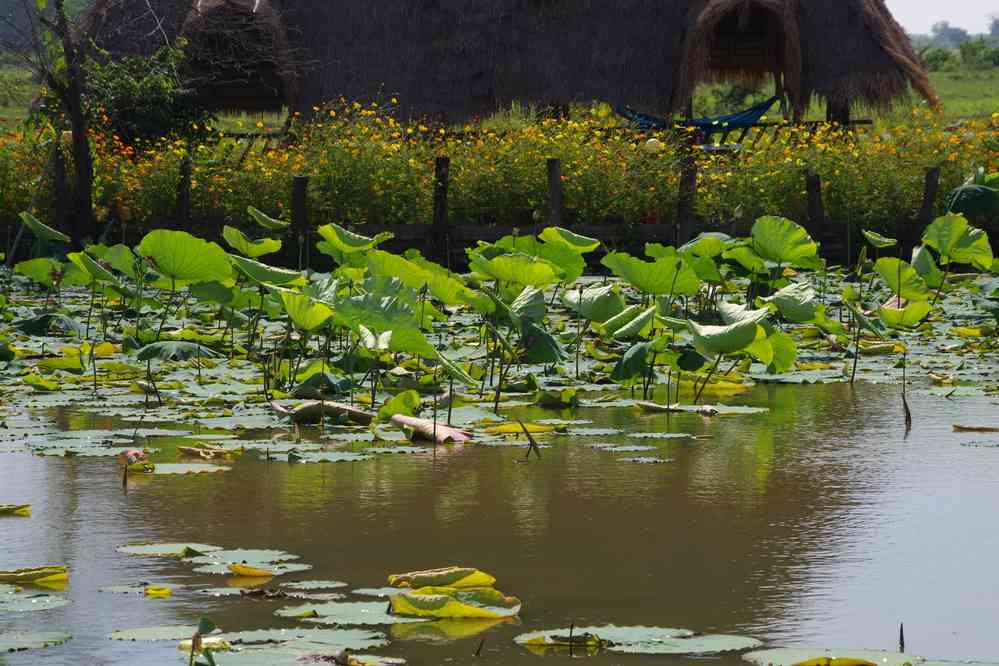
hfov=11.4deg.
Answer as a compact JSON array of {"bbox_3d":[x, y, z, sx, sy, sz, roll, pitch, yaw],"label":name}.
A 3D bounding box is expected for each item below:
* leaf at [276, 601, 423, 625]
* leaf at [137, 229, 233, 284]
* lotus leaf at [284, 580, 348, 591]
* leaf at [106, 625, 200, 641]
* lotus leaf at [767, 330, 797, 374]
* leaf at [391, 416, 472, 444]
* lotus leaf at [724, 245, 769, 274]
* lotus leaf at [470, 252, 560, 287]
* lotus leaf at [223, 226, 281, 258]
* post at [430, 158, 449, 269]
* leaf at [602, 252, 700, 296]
[{"bbox_3d":[-0.447,0.824,15.078,0.453,0.040,0.460,0,3,0],"label":"leaf"},{"bbox_3d":[-2.181,-0.524,34.695,0.679,0.403,0.480,0,3,0],"label":"leaf"},{"bbox_3d":[-0.696,0.942,18.783,0.255,0.025,0.302,0,3,0],"label":"lotus leaf"},{"bbox_3d":[-1.168,1.028,17.259,0.365,0.030,0.404,0,3,0],"label":"leaf"},{"bbox_3d":[1.451,0.100,25.616,0.205,0.220,0.200,0,3,0],"label":"lotus leaf"},{"bbox_3d":[-0.298,0.409,21.916,0.360,0.090,0.220,0,3,0],"label":"leaf"},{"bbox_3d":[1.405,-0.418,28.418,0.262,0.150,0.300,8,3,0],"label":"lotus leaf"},{"bbox_3d":[0.098,-0.388,30.476,0.549,0.180,0.494,0,3,0],"label":"lotus leaf"},{"bbox_3d":[-1.544,-0.564,31.099,0.361,0.190,0.360,0,3,0],"label":"lotus leaf"},{"bbox_3d":[-0.459,-0.945,38.834,0.120,0.855,0.120,0,3,0],"label":"post"},{"bbox_3d":[0.918,-0.353,30.169,0.592,0.250,0.503,0,3,0],"label":"leaf"}]

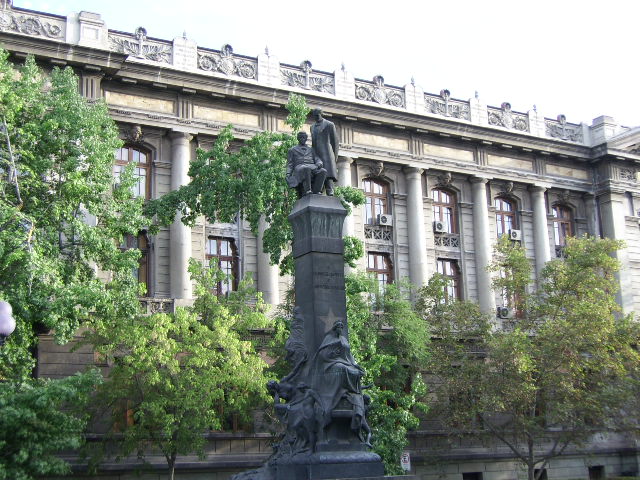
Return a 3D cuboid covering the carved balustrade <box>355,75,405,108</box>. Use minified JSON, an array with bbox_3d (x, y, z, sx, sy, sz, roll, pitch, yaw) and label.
[{"bbox_3d":[3.296,-8.213,55.689,3.301,1.651,0.256,6,-14,-31],"label":"carved balustrade"}]

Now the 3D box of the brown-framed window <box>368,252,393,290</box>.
[{"bbox_3d":[3.153,2.230,54.114,1.767,3.162,0.326,6,-14,-31],"label":"brown-framed window"}]

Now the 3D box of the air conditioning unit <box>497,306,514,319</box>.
[{"bbox_3d":[10.556,4.205,57.959,0.814,0.591,0.335,6,-14,-31],"label":"air conditioning unit"}]

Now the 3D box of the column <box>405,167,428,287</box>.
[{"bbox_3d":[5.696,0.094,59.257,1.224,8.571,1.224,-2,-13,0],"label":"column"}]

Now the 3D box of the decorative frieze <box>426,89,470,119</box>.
[{"bbox_3d":[7.269,-7.803,58.116,3.301,1.651,0.256,6,-14,-31],"label":"decorative frieze"}]

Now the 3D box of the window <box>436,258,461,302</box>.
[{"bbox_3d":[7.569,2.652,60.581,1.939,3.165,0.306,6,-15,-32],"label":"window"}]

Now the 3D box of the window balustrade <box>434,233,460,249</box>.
[{"bbox_3d":[7.094,0.048,56.985,1.860,0.884,0.209,6,-14,-31],"label":"window balustrade"}]

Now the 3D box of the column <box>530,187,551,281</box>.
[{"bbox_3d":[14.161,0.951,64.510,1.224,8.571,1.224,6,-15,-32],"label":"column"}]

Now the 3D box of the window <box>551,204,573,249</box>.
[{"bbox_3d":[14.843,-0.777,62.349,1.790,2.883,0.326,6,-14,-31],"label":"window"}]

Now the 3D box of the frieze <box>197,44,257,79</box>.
[{"bbox_3d":[-4.326,-8.405,47.424,3.153,1.525,0.350,6,-14,-31],"label":"frieze"}]

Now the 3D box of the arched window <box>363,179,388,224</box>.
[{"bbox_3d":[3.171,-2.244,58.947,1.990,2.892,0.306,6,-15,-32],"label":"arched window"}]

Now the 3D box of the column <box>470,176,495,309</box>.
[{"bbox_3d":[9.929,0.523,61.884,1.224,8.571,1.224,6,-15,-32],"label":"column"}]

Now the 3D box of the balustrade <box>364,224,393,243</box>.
[{"bbox_3d":[3.325,-0.301,58.383,2.020,0.969,0.255,6,-15,-32],"label":"balustrade"}]

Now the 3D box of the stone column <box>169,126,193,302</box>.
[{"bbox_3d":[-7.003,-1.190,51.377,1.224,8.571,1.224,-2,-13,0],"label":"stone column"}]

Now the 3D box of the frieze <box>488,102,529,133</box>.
[{"bbox_3d":[11.950,-7.832,64.747,3.520,1.786,0.357,6,-15,-32],"label":"frieze"}]

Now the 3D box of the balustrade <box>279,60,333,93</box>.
[{"bbox_3d":[-0.749,-9.117,56.867,3.520,1.786,0.357,6,-15,-32],"label":"balustrade"}]

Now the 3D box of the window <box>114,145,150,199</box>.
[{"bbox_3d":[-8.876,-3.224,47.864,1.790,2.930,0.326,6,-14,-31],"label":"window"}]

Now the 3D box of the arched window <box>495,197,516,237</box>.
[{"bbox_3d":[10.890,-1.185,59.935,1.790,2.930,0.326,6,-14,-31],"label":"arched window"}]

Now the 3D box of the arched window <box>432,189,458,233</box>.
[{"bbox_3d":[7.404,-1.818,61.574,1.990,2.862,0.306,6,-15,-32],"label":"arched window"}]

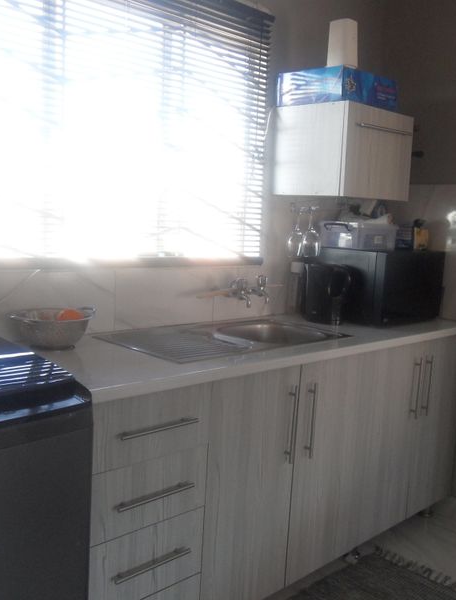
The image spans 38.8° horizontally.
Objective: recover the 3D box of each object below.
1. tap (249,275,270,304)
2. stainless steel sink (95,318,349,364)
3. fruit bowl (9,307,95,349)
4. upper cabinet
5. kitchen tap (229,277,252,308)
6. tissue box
[{"bbox_3d":[0.132,-0.046,2.609,0.055,0.115,0.111,-4,10,-44],"label":"tap"},{"bbox_3d":[0.002,0.195,2.194,0.788,0.150,0.437,-4,10,-44],"label":"stainless steel sink"},{"bbox_3d":[-0.513,0.089,1.894,0.250,0.097,0.225,-4,10,-44],"label":"fruit bowl"},{"bbox_3d":[0.489,-0.597,2.689,0.467,0.348,0.361,-4,10,-44],"label":"upper cabinet"},{"bbox_3d":[0.052,-0.029,2.528,0.055,0.114,0.118,-4,10,-44],"label":"kitchen tap"},{"bbox_3d":[0.452,-0.836,2.646,0.375,0.133,0.313,-4,10,-44],"label":"tissue box"}]

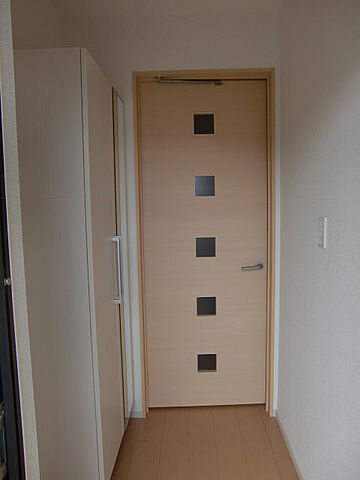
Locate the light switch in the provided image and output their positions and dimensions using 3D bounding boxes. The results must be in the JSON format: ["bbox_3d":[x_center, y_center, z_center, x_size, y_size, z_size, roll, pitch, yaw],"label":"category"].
[{"bbox_3d":[0.547,-0.031,1.491,0.011,0.120,0.070,-1,7,2],"label":"light switch"}]

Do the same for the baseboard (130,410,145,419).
[{"bbox_3d":[-0.268,1.086,2.421,0.100,0.047,0.010,-1,7,2],"label":"baseboard"}]

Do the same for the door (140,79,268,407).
[{"bbox_3d":[0.156,0.071,2.400,0.745,2.020,0.036,-1,7,-1],"label":"door"}]

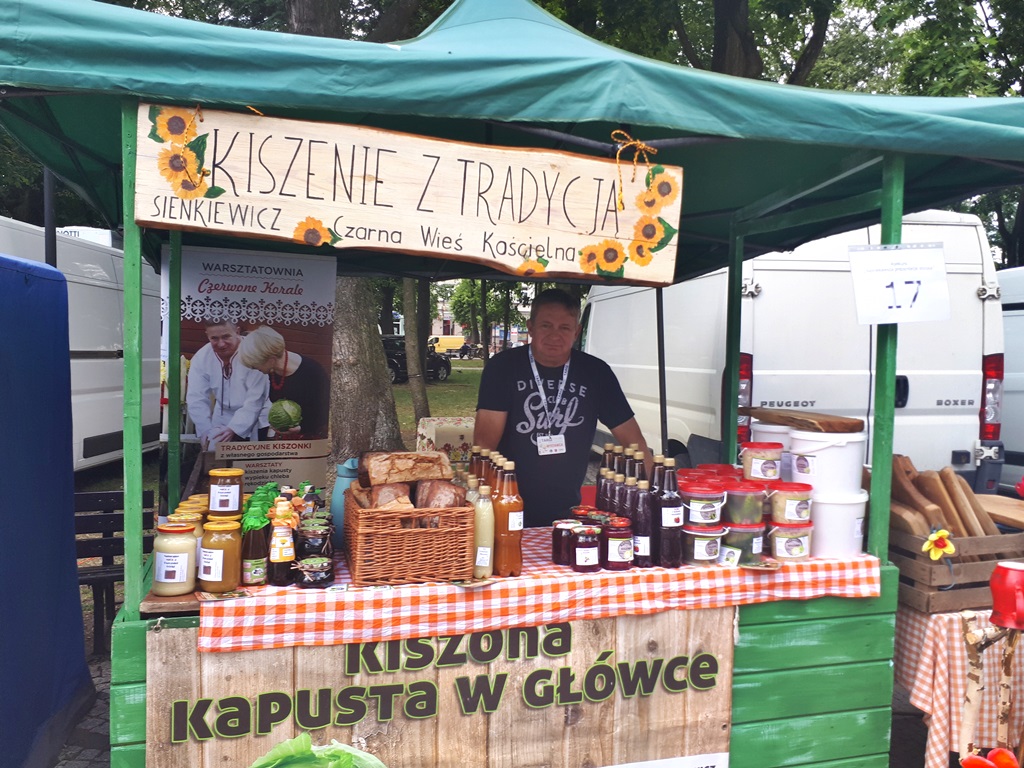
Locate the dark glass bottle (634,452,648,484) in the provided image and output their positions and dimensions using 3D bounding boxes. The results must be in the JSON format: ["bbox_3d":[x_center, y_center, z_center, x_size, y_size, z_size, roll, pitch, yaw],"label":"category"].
[{"bbox_3d":[0.362,0.335,2.260,0.073,0.284,0.073,1,2,9],"label":"dark glass bottle"}]

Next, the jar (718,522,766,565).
[{"bbox_3d":[0.658,0.449,2.283,0.123,0.112,0.123,1,3,0],"label":"jar"}]

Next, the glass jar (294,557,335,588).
[{"bbox_3d":[-0.488,0.468,1.988,0.087,0.060,0.087,1,3,0],"label":"glass jar"}]

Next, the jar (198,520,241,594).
[{"bbox_3d":[-0.710,0.417,1.944,0.102,0.152,0.102,0,2,0],"label":"jar"}]

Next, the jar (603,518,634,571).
[{"bbox_3d":[0.307,0.459,2.301,0.086,0.133,0.086,1,3,8],"label":"jar"}]

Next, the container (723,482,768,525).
[{"bbox_3d":[0.660,0.342,2.277,0.123,0.112,0.123,1,3,0],"label":"container"}]

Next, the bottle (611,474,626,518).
[{"bbox_3d":[0.323,0.398,2.416,0.055,0.244,0.055,1,3,8],"label":"bottle"}]

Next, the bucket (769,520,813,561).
[{"bbox_3d":[0.782,0.431,2.235,0.126,0.092,0.126,1,2,14],"label":"bucket"}]

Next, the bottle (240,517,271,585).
[{"bbox_3d":[-0.681,0.430,2.115,0.066,0.194,0.066,-1,3,-18],"label":"bottle"}]

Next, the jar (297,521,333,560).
[{"bbox_3d":[-0.538,0.429,2.182,0.092,0.066,0.092,0,3,-14],"label":"jar"}]

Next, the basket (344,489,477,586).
[{"bbox_3d":[-0.280,0.398,2.123,0.300,0.193,0.250,0,3,-15],"label":"basket"}]

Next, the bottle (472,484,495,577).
[{"bbox_3d":[-0.076,0.405,2.189,0.054,0.246,0.054,0,3,-2],"label":"bottle"}]

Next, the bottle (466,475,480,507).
[{"bbox_3d":[-0.104,0.371,2.160,0.056,0.225,0.056,0,2,-3],"label":"bottle"}]

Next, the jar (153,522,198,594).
[{"bbox_3d":[-0.848,0.440,2.000,0.102,0.165,0.102,-1,3,-23],"label":"jar"}]

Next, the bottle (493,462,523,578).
[{"bbox_3d":[-0.007,0.355,2.108,0.077,0.292,0.077,1,3,0],"label":"bottle"}]

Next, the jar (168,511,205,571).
[{"bbox_3d":[-0.833,0.414,2.035,0.102,0.152,0.102,-1,2,-22],"label":"jar"}]

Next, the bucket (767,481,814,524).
[{"bbox_3d":[0.846,0.357,2.409,0.128,0.117,0.128,2,3,20],"label":"bucket"}]

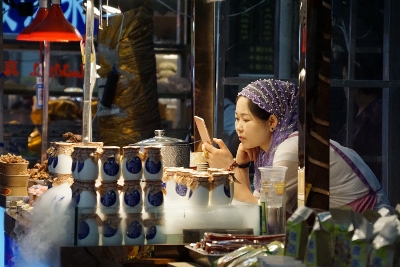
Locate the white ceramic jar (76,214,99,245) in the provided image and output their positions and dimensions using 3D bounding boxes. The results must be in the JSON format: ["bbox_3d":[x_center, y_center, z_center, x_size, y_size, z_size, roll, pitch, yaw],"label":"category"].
[{"bbox_3d":[-0.356,0.305,6.350,0.072,0.106,0.072,0,5,0],"label":"white ceramic jar"}]

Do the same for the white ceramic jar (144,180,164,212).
[{"bbox_3d":[-0.147,0.201,6.350,0.069,0.105,0.069,0,5,0],"label":"white ceramic jar"}]

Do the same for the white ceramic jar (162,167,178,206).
[{"bbox_3d":[-0.088,0.175,6.500,0.069,0.105,0.069,0,5,0],"label":"white ceramic jar"}]

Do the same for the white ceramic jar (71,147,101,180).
[{"bbox_3d":[-0.361,0.096,6.360,0.079,0.106,0.079,0,5,0],"label":"white ceramic jar"}]

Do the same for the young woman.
[{"bbox_3d":[0.360,0.438,6.919,0.660,1.250,0.460,-1,5,-16],"label":"young woman"}]

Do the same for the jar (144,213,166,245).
[{"bbox_3d":[-0.140,0.302,6.350,0.070,0.104,0.070,0,5,0],"label":"jar"}]

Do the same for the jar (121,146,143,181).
[{"bbox_3d":[-0.215,0.098,6.400,0.066,0.107,0.066,1,4,0],"label":"jar"}]

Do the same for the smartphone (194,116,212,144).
[{"bbox_3d":[0.018,0.013,6.700,0.010,0.146,0.072,-26,23,-20],"label":"smartphone"}]

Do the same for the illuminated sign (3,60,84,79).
[{"bbox_3d":[-0.665,-0.272,8.500,0.350,0.078,0.020,2,4,12],"label":"illuminated sign"}]

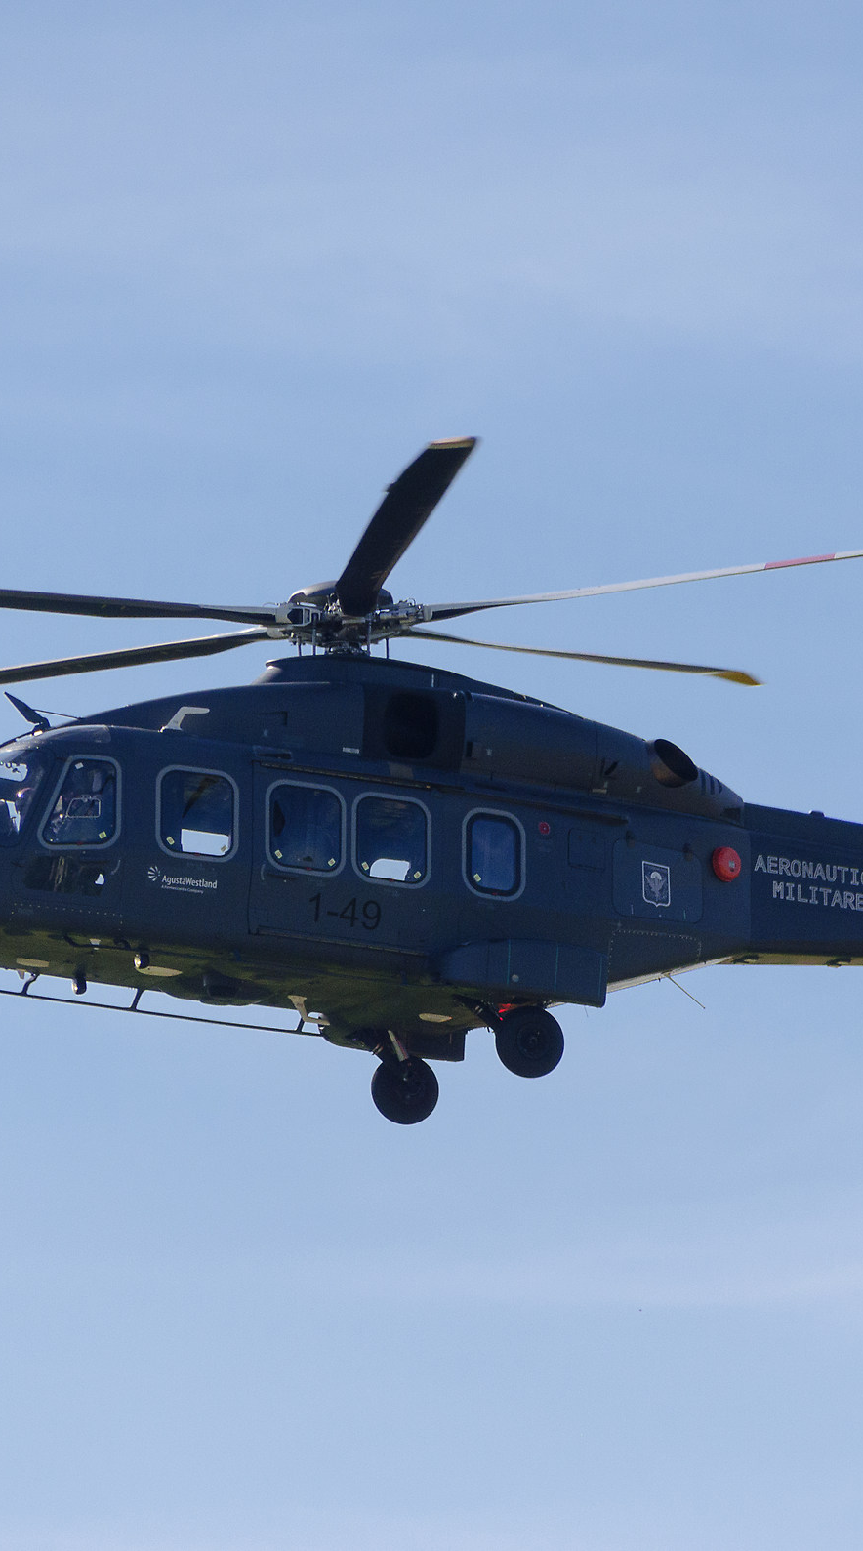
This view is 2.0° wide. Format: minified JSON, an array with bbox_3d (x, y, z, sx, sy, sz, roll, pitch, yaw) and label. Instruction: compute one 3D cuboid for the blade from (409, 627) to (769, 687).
[{"bbox_3d":[1.319,-0.991,208.077,0.550,0.220,6.303,-8,-8,29],"label":"blade"}]

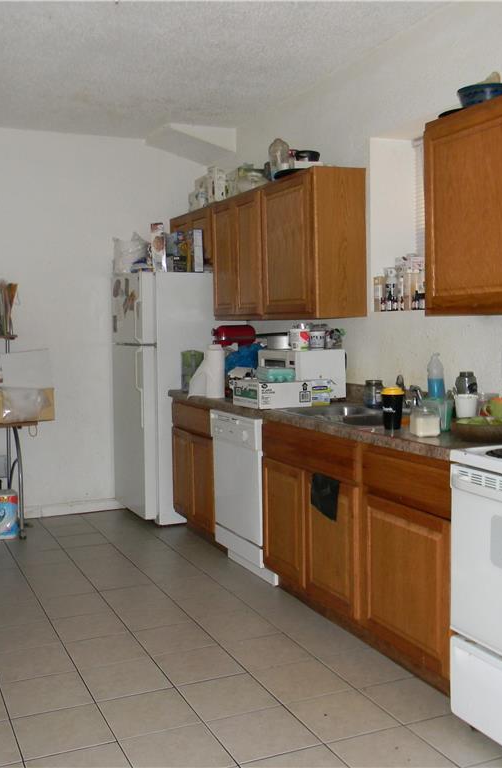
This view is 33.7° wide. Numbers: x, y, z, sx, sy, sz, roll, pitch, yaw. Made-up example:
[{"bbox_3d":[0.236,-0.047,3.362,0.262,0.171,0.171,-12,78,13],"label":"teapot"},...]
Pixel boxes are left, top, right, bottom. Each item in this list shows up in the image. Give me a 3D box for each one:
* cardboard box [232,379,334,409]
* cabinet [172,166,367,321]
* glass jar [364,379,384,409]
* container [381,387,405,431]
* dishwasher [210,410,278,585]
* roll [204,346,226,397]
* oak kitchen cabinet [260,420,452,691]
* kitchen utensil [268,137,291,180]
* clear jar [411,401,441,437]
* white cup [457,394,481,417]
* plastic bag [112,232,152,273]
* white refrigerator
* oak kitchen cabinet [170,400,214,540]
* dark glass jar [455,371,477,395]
[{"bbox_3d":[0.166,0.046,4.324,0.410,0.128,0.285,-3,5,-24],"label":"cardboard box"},{"bbox_3d":[0.008,-0.792,5.284,0.315,0.765,2.230,-3,5,-24],"label":"cabinet"},{"bbox_3d":[0.597,0.044,4.020,0.099,0.136,0.099,-1,4,0],"label":"glass jar"},{"bbox_3d":[0.566,0.092,3.294,0.095,0.175,0.095,-1,4,0],"label":"container"},{"bbox_3d":[0.182,0.598,4.593,0.600,0.855,0.620,-3,5,-24],"label":"dishwasher"},{"bbox_3d":[-0.213,-0.073,4.830,0.128,0.305,0.128,-1,4,0],"label":"roll"},{"bbox_3d":[0.641,0.647,3.581,0.620,0.888,1.486,-3,4,-24],"label":"oak kitchen cabinet"},{"bbox_3d":[0.165,-1.262,4.708,0.125,0.257,0.125,-1,4,0],"label":"kitchen utensil"},{"bbox_3d":[0.657,0.127,3.133,0.092,0.130,0.092,-3,5,-24],"label":"clear jar"},{"bbox_3d":[0.887,0.098,3.396,0.098,0.110,0.098,-1,4,0],"label":"white cup"},{"bbox_3d":[-0.832,-0.892,5.769,0.250,0.280,0.230,-3,5,-24],"label":"plastic bag"},{"bbox_3d":[-0.510,0.087,5.923,0.770,1.695,0.705,-3,5,-24],"label":"white refrigerator"},{"bbox_3d":[-0.083,0.537,5.293,0.600,0.880,0.840,-3,5,-24],"label":"oak kitchen cabinet"},{"bbox_3d":[0.913,0.045,3.505,0.093,0.196,0.093,-3,5,-24],"label":"dark glass jar"}]

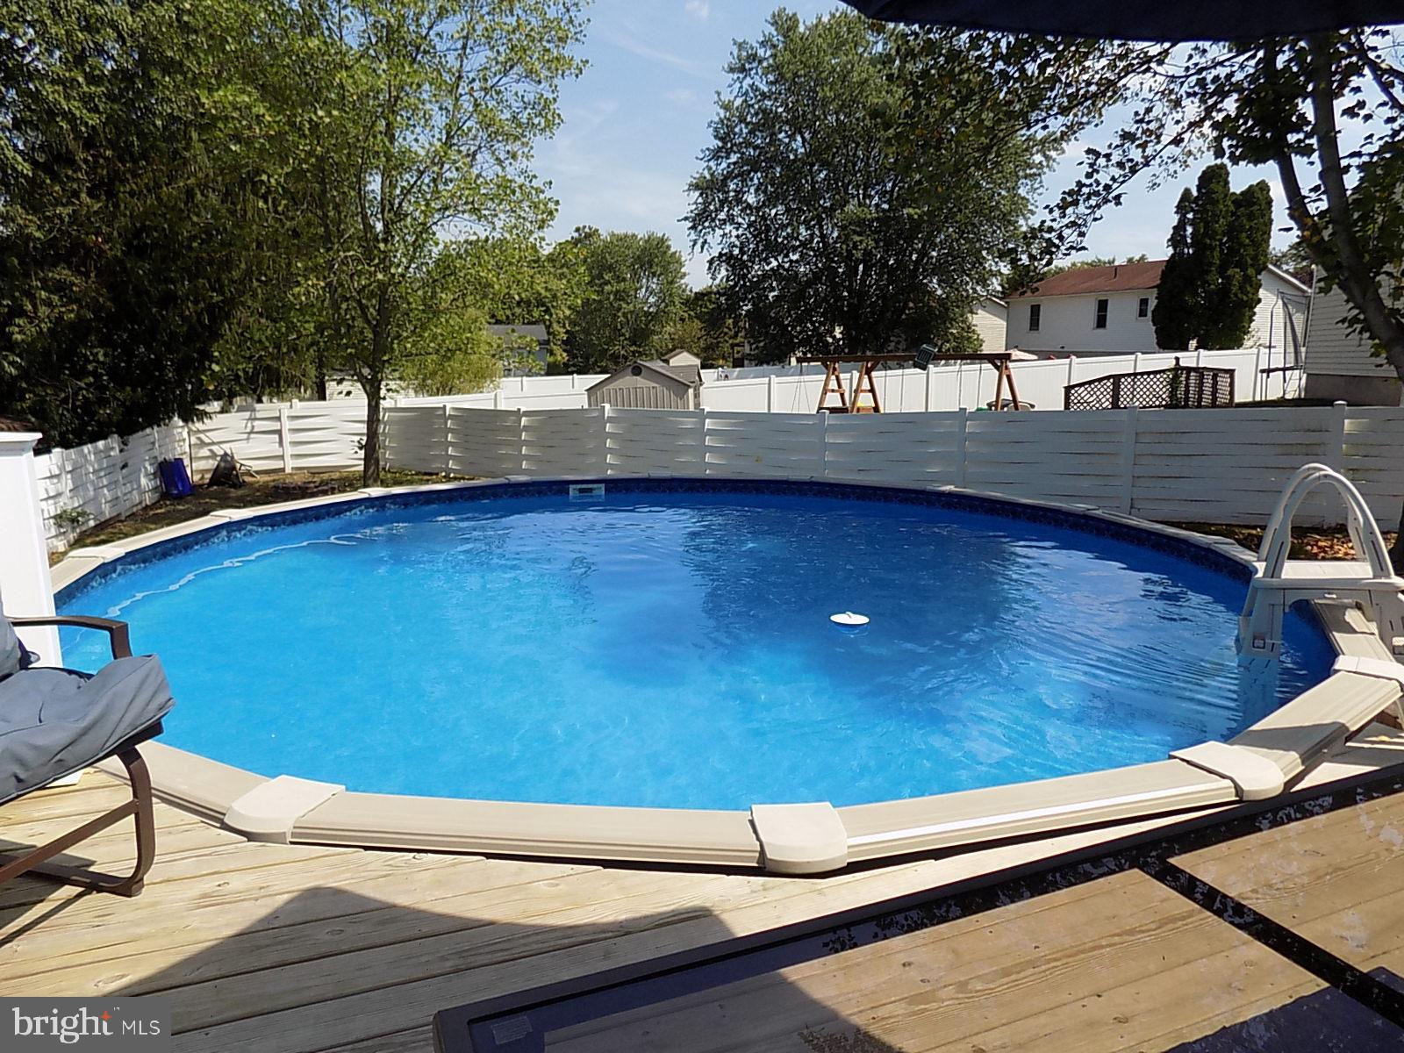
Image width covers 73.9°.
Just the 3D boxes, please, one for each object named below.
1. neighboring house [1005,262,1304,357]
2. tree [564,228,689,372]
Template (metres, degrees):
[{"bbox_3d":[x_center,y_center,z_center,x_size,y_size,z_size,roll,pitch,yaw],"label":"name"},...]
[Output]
[{"bbox_3d":[21.205,-9.711,44.246,7.800,5.800,10.800,-4,11,-22],"label":"neighboring house"},{"bbox_3d":[-4.035,-11.530,50.748,7.200,9.100,7.200,-1,11,-4],"label":"tree"}]

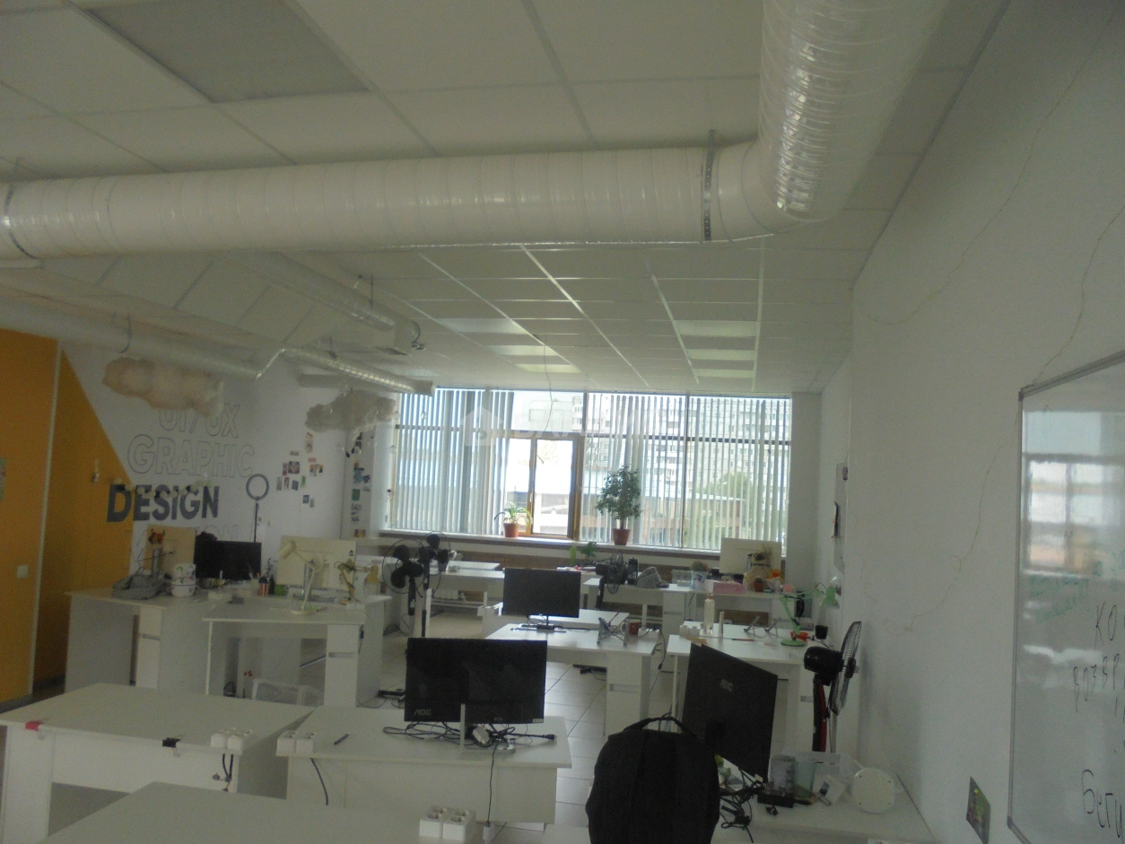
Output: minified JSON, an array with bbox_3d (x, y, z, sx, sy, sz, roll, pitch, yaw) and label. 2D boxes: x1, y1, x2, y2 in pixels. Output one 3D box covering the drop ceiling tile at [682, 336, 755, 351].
[{"bbox_3d":[1.264,-0.651,6.851,0.600,0.020,0.600,2,-4,12],"label":"drop ceiling tile"}]

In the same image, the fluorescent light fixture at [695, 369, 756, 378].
[{"bbox_3d":[1.646,-0.525,8.606,0.600,0.060,0.600,2,-4,12],"label":"fluorescent light fixture"}]

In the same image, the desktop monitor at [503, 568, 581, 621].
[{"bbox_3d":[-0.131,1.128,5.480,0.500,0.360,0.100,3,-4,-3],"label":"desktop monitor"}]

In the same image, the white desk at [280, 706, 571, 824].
[{"bbox_3d":[-0.503,1.552,3.172,1.000,0.750,0.610,3,-4,-2],"label":"white desk"}]

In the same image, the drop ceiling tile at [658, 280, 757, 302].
[{"bbox_3d":[0.883,-0.792,5.068,0.600,0.020,0.600,2,-4,12],"label":"drop ceiling tile"}]

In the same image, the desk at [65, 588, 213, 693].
[{"bbox_3d":[-2.982,1.632,6.083,1.000,0.750,0.640,1,-5,25],"label":"desk"}]

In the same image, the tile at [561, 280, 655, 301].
[{"bbox_3d":[0.295,-0.809,5.167,0.600,0.020,0.600,2,-4,12],"label":"tile"}]

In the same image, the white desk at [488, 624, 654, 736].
[{"bbox_3d":[0.019,1.696,5.131,1.020,0.750,0.590,2,-4,8],"label":"white desk"}]

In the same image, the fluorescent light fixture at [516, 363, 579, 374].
[{"bbox_3d":[-0.113,-0.570,8.961,0.600,0.030,0.600,2,-4,12],"label":"fluorescent light fixture"}]

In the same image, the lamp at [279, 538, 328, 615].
[{"bbox_3d":[-1.721,1.034,5.600,0.310,0.490,0.180,3,-4,6],"label":"lamp"}]

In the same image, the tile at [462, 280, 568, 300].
[{"bbox_3d":[-0.288,-0.837,5.326,0.600,0.020,0.600,2,-4,12],"label":"tile"}]

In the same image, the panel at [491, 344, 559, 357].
[{"bbox_3d":[-0.365,-0.686,7.824,0.600,0.060,0.600,2,-4,12],"label":"panel"}]

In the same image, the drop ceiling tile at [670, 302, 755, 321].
[{"bbox_3d":[1.010,-0.748,5.682,0.600,0.020,0.600,2,-4,12],"label":"drop ceiling tile"}]

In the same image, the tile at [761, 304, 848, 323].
[{"bbox_3d":[1.595,-0.721,5.524,0.600,0.020,0.600,2,-4,12],"label":"tile"}]

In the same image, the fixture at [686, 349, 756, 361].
[{"bbox_3d":[1.394,-0.602,7.413,0.595,0.030,0.595,2,-4,13],"label":"fixture"}]

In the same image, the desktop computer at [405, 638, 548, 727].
[{"bbox_3d":[-0.325,1.004,3.196,0.525,0.365,0.170,4,-4,-8],"label":"desktop computer"}]

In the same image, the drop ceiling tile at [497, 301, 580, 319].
[{"bbox_3d":[-0.161,-0.790,5.941,0.600,0.020,0.600,2,-4,12],"label":"drop ceiling tile"}]

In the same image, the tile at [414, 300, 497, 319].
[{"bbox_3d":[-0.747,-0.810,6.039,0.600,0.020,0.600,2,-4,12],"label":"tile"}]

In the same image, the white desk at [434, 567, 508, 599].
[{"bbox_3d":[-0.870,1.915,8.578,1.000,0.750,0.580,3,-4,5],"label":"white desk"}]

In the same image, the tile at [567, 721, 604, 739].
[{"bbox_3d":[0.264,2.171,5.918,0.400,0.010,0.400,2,-4,12],"label":"tile"}]

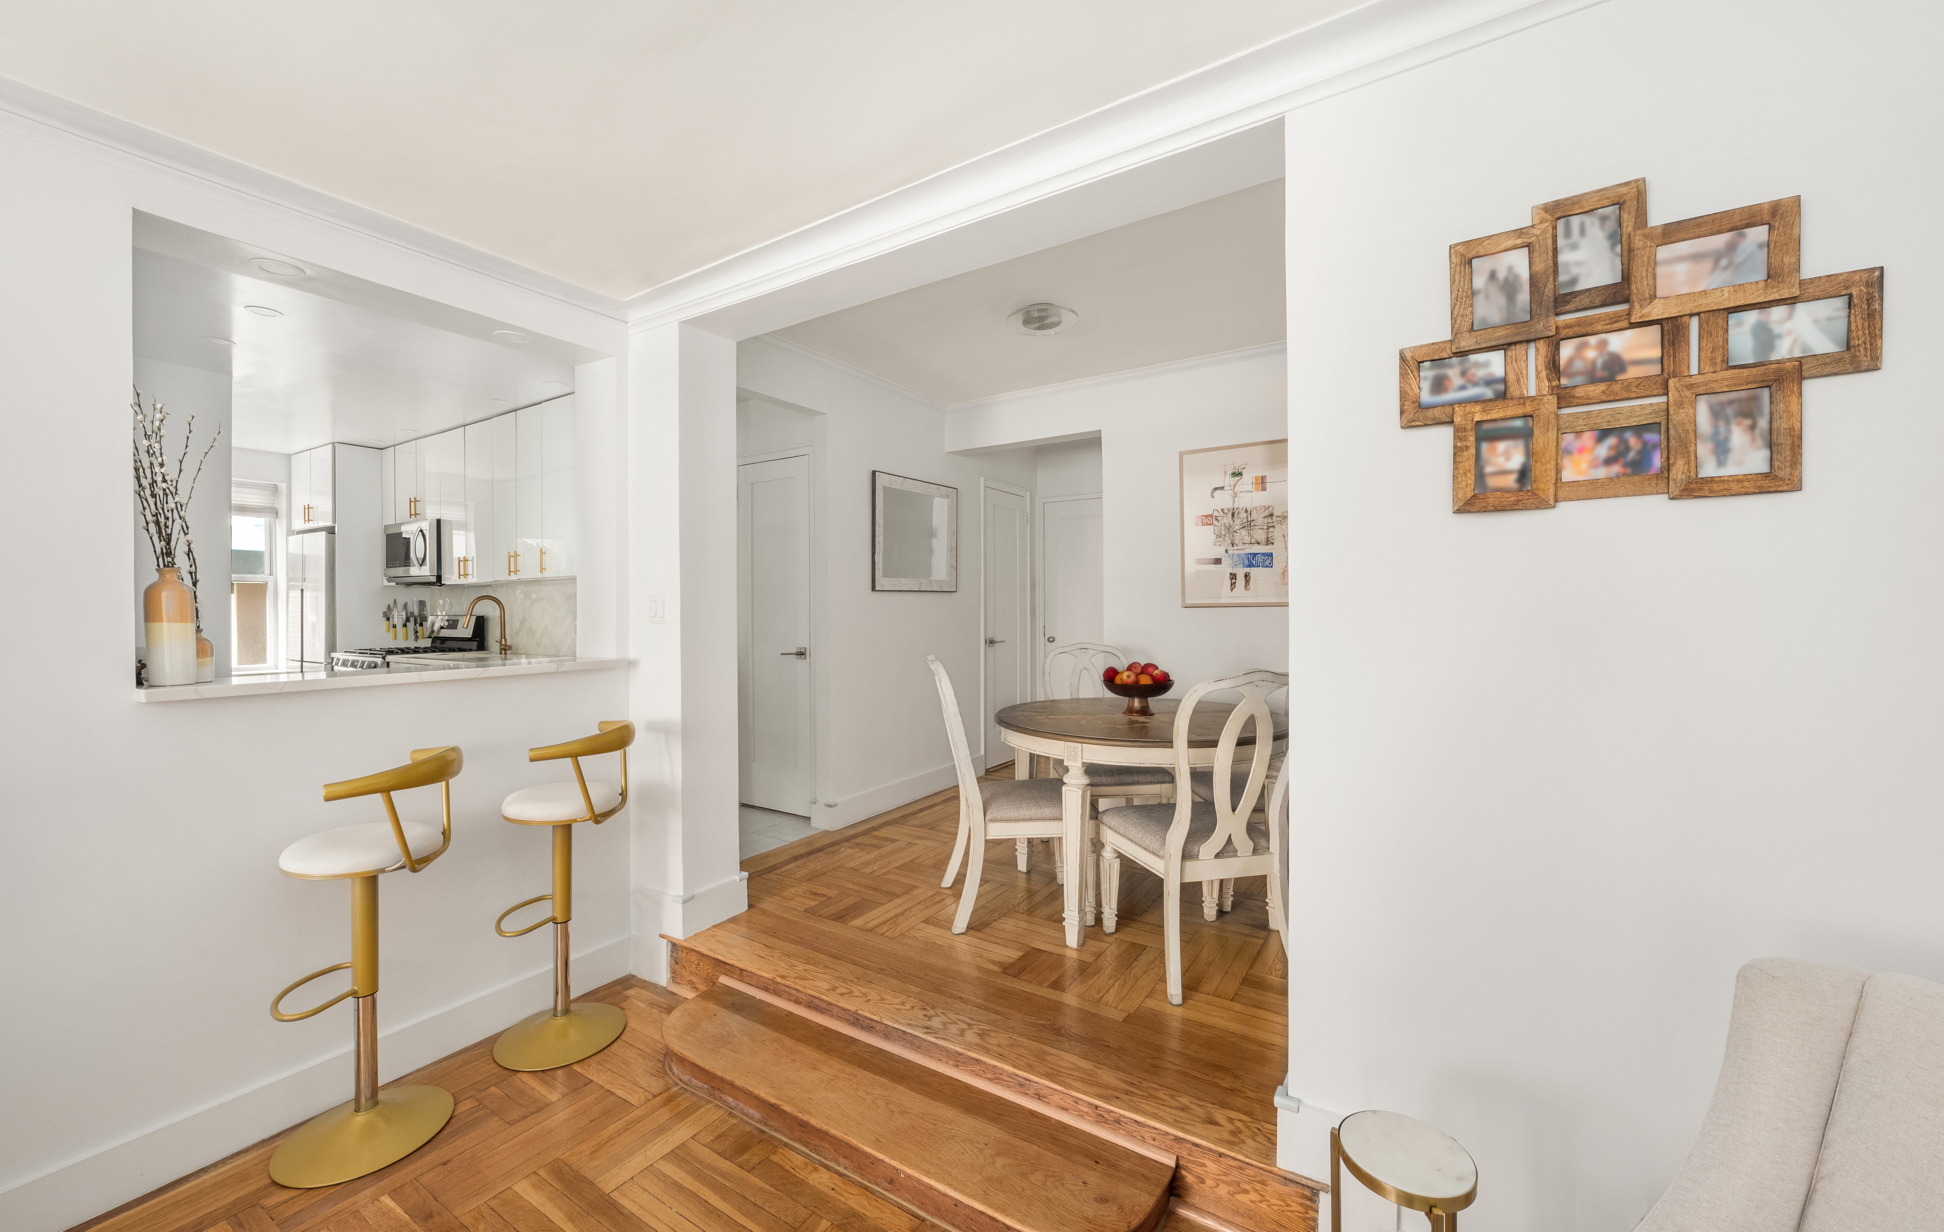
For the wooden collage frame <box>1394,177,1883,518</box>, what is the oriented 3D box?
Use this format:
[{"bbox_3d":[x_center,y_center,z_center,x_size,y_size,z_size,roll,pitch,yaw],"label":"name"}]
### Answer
[{"bbox_3d":[1.115,-0.469,1.323,0.634,0.550,0.030,0,0,33],"label":"wooden collage frame"}]

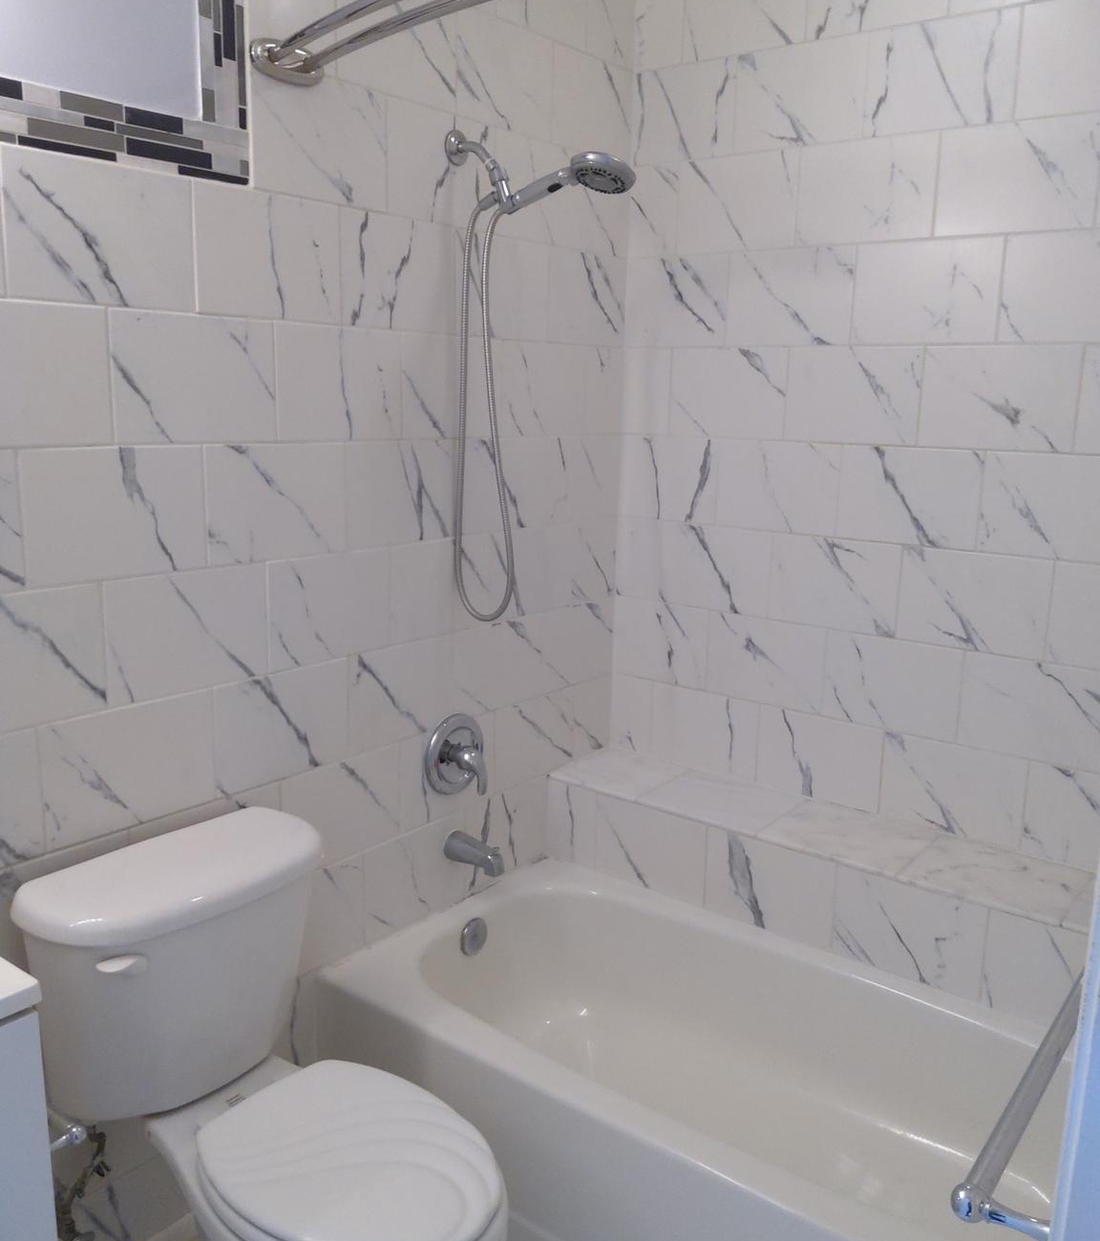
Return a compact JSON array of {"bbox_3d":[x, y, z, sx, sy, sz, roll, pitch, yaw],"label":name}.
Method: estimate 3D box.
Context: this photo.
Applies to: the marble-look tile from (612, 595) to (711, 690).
[{"bbox_3d":[0.281,0.055,2.766,0.273,0.204,0.010,10,15,37],"label":"marble-look tile"}]

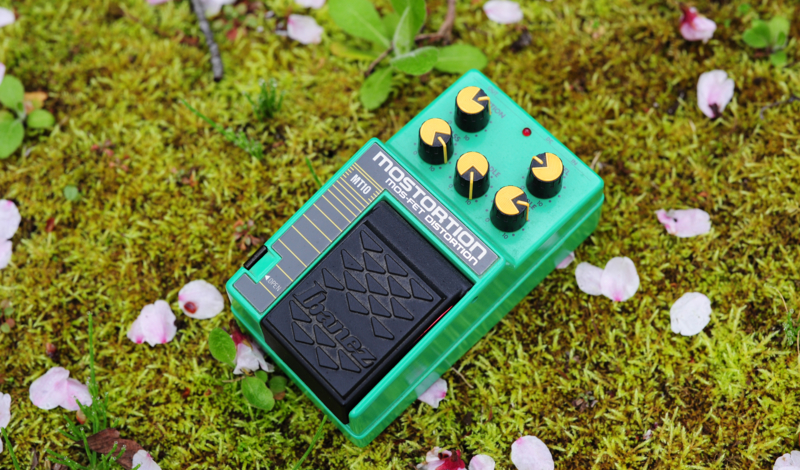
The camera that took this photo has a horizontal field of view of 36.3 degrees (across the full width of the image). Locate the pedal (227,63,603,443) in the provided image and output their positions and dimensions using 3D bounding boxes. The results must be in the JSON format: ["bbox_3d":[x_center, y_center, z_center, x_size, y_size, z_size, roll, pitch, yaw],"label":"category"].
[{"bbox_3d":[0.007,0.004,0.449,0.127,0.054,0.070,-43,74,-12],"label":"pedal"}]

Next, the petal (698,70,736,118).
[{"bbox_3d":[0.128,-0.057,0.493,0.015,0.004,0.023,7,67,6],"label":"petal"}]

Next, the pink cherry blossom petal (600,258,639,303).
[{"bbox_3d":[0.084,0.017,0.463,0.014,0.004,0.018,6,67,5],"label":"pink cherry blossom petal"}]

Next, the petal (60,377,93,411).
[{"bbox_3d":[-0.121,0.060,0.453,0.015,0.005,0.011,32,72,15],"label":"petal"}]

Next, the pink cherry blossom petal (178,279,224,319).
[{"bbox_3d":[-0.077,0.025,0.470,0.018,0.004,0.015,43,77,16],"label":"pink cherry blossom petal"}]

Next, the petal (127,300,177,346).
[{"bbox_3d":[-0.093,0.035,0.467,0.017,0.006,0.019,24,73,11],"label":"petal"}]

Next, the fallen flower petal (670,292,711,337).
[{"bbox_3d":[0.108,0.030,0.456,0.014,0.004,0.018,37,73,17],"label":"fallen flower petal"}]

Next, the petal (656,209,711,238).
[{"bbox_3d":[0.109,-0.005,0.471,0.022,0.005,0.013,11,67,7],"label":"petal"}]

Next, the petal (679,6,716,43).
[{"bbox_3d":[0.122,-0.086,0.499,0.015,0.009,0.015,12,71,7],"label":"petal"}]

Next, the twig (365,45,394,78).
[{"bbox_3d":[-0.008,-0.071,0.500,0.003,0.003,0.018,38,76,14],"label":"twig"}]

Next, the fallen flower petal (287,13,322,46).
[{"bbox_3d":[-0.040,-0.087,0.513,0.018,0.005,0.013,30,71,14],"label":"fallen flower petal"}]

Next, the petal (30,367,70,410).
[{"bbox_3d":[-0.132,0.058,0.460,0.015,0.005,0.017,-6,70,0],"label":"petal"}]

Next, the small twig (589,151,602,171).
[{"bbox_3d":[0.077,-0.029,0.482,0.003,0.003,0.009,30,74,12],"label":"small twig"}]

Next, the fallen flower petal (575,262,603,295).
[{"bbox_3d":[0.073,0.017,0.464,0.014,0.004,0.011,23,69,12],"label":"fallen flower petal"}]

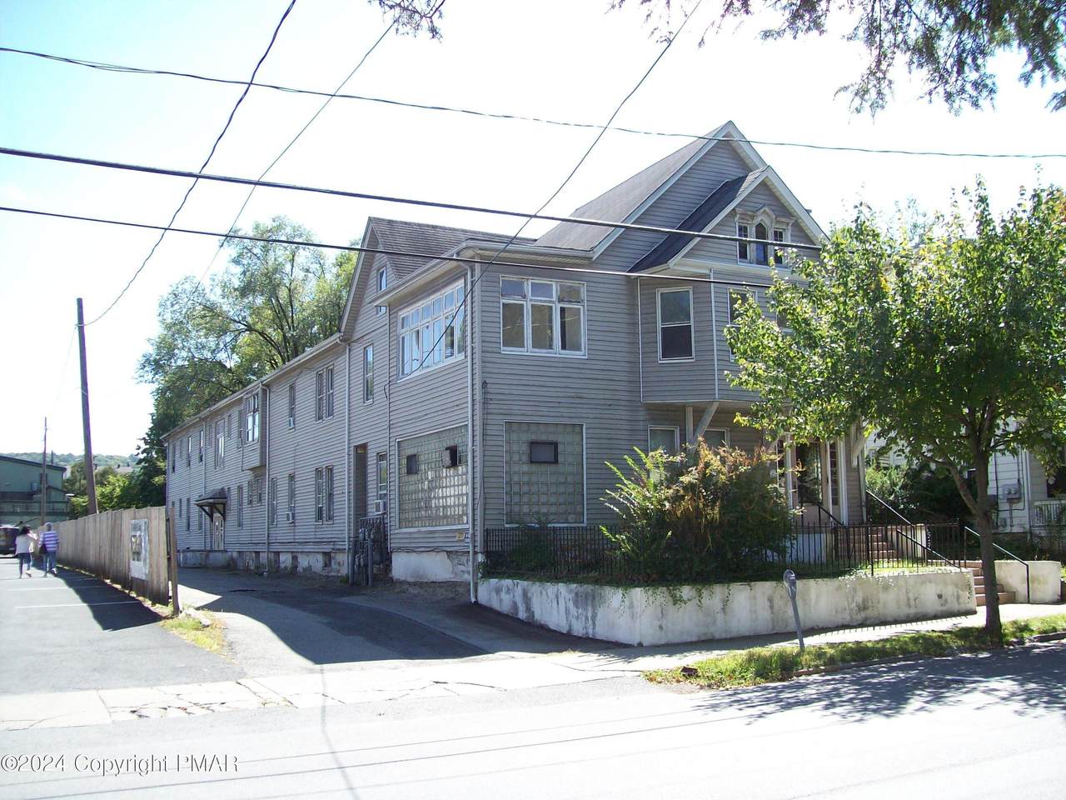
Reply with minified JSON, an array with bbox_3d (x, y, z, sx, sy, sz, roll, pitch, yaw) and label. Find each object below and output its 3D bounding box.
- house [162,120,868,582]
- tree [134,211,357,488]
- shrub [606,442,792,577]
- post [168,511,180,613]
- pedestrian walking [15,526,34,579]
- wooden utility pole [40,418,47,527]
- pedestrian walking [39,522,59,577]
[{"bbox_3d":[-5.352,1.091,41.063,10.300,10.400,40.900,3,-8,-27],"label":"house"},{"bbox_3d":[-17.625,-0.987,67.482,13.500,20.600,13.000,3,-8,-27],"label":"tree"},{"bbox_3d":[3.019,1.992,19.937,3.300,2.500,2.800,3,-8,-27],"label":"shrub"},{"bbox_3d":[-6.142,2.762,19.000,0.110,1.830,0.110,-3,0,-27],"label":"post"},{"bbox_3d":[-16.117,4.839,35.200,0.550,1.630,0.500,3,-8,-27],"label":"pedestrian walking"},{"bbox_3d":[-34.610,6.158,78.385,0.300,9.730,0.300,3,-8,-27],"label":"wooden utility pole"},{"bbox_3d":[-15.433,4.760,35.300,0.600,1.680,0.500,3,-8,-27],"label":"pedestrian walking"}]

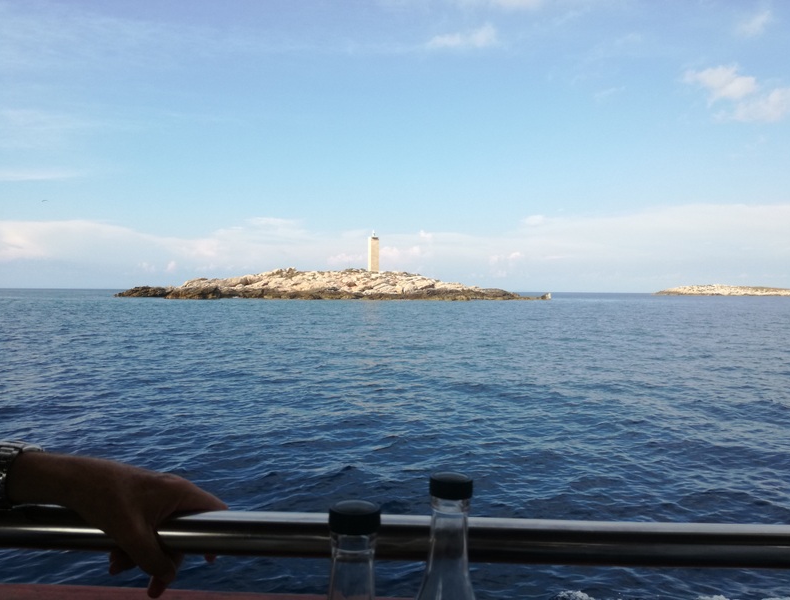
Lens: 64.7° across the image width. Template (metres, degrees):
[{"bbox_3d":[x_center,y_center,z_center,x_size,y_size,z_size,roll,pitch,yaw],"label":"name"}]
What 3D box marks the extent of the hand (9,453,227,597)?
[{"bbox_3d":[-0.247,0.202,0.565,0.180,0.118,0.100,0,1,-14],"label":"hand"}]

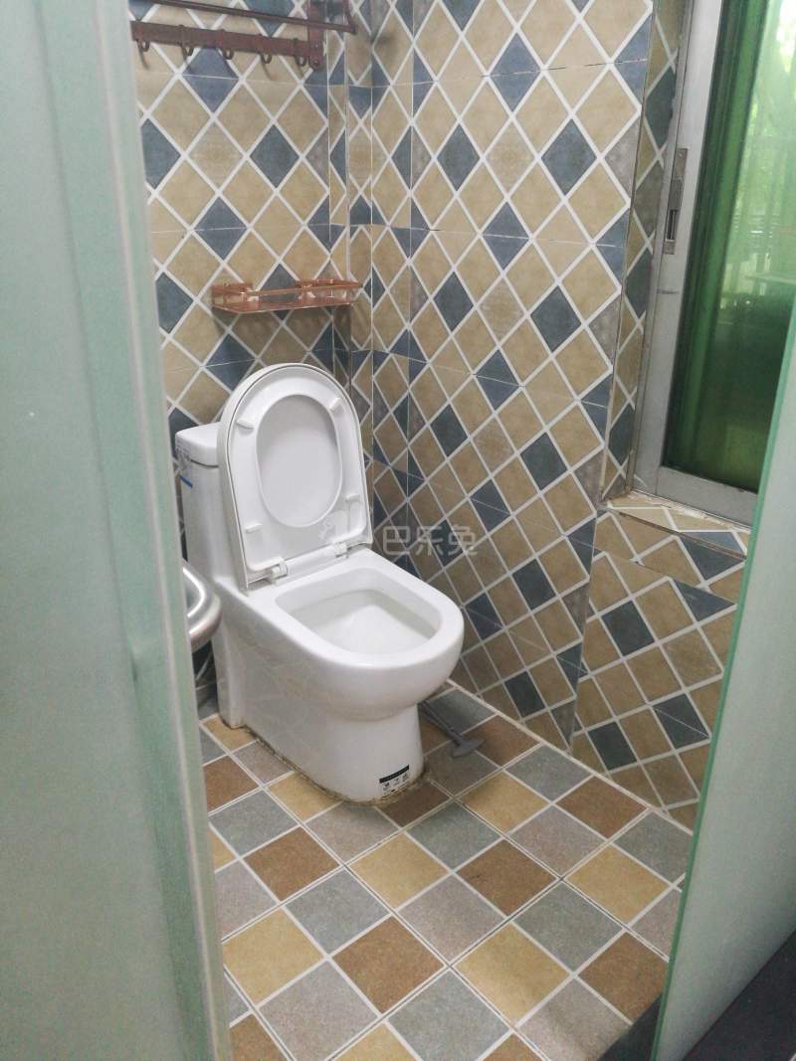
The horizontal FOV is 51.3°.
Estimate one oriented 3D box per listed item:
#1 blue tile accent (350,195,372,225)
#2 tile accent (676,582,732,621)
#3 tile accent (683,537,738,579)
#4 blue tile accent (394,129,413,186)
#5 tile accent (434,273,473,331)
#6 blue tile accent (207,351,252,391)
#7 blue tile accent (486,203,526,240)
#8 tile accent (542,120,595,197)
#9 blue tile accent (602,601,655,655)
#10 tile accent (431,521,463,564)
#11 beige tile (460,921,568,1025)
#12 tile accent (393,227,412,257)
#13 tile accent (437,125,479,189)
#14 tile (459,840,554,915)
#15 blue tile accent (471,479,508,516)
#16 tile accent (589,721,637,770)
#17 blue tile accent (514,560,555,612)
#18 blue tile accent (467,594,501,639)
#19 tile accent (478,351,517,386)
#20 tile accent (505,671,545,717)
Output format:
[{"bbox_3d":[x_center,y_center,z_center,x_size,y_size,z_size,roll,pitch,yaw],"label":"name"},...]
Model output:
[{"bbox_3d":[-0.090,-0.769,1.990,0.063,0.062,0.010,-18,29,-37],"label":"blue tile accent"},{"bbox_3d":[0.579,0.145,1.575,0.010,0.063,0.133,-18,29,-37],"label":"tile accent"},{"bbox_3d":[0.575,0.061,1.526,0.010,0.066,0.131,-18,29,-36],"label":"tile accent"},{"bbox_3d":[0.011,-0.849,1.885,0.010,0.128,0.067,-18,29,-37],"label":"blue tile accent"},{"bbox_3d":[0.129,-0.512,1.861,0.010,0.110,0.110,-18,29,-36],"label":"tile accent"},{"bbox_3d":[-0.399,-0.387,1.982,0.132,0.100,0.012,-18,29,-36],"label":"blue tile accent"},{"bbox_3d":[0.225,-0.640,1.701,0.010,0.067,0.132,-18,29,-37],"label":"blue tile accent"},{"bbox_3d":[0.322,-0.697,1.551,0.010,0.130,0.130,-18,29,-37],"label":"tile accent"},{"bbox_3d":[0.481,0.205,1.726,0.010,0.130,0.130,-18,29,-37],"label":"blue tile accent"},{"bbox_3d":[0.118,0.035,2.119,0.010,0.130,0.130,-18,30,-37],"label":"tile accent"},{"bbox_3d":[0.197,0.767,1.433,0.141,0.010,0.141,-18,30,-37],"label":"beige tile"},{"bbox_3d":[0.009,-0.682,1.960,0.010,0.064,0.067,-18,29,-37],"label":"tile accent"},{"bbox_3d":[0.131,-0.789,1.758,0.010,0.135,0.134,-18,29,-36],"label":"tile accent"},{"bbox_3d":[0.214,0.683,1.628,0.141,0.010,0.141,-18,30,-37],"label":"tile"},{"bbox_3d":[0.220,-0.084,1.939,0.010,0.064,0.130,-18,29,-37],"label":"blue tile accent"},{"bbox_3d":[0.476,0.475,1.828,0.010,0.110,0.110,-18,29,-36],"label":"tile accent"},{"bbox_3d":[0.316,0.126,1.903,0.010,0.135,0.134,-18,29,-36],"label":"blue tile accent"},{"bbox_3d":[0.218,0.218,2.067,0.012,0.132,0.132,-18,29,-36],"label":"blue tile accent"},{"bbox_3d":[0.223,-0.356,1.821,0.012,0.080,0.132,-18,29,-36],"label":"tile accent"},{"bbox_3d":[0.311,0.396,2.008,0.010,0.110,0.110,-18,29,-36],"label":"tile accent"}]

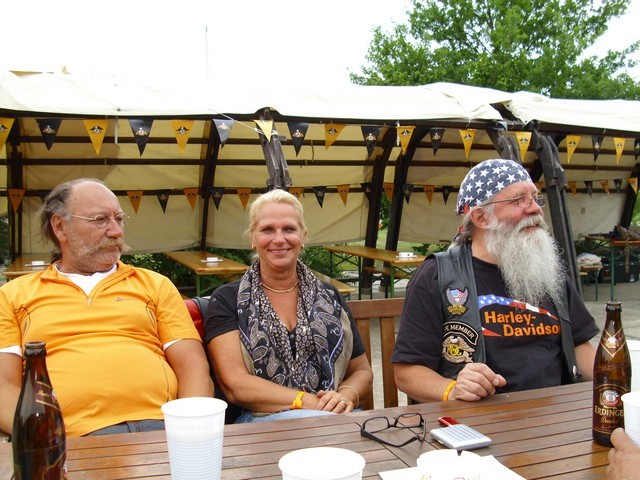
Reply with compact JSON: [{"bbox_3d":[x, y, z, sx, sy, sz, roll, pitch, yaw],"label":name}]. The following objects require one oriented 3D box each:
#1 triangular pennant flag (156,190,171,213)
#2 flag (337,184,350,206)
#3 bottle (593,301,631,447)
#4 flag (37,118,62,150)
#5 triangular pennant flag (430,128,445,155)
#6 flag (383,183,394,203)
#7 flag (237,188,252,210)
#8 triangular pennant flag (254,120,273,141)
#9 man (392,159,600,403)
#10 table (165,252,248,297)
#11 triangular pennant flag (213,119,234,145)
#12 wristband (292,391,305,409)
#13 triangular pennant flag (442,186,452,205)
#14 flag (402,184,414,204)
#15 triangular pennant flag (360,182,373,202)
[{"bbox_3d":[-1.977,-0.481,8.200,0.200,0.300,0.020,-1,2,-18],"label":"triangular pennant flag"},{"bbox_3d":[0.337,-0.612,9.000,0.200,0.300,0.020,-1,2,-19],"label":"flag"},{"bbox_3d":[0.554,0.249,1.217,0.068,0.262,0.068,1,3,26],"label":"bottle"},{"bbox_3d":[-2.140,-0.826,5.119,0.200,0.270,0.020,-1,3,-12],"label":"flag"},{"bbox_3d":[1.136,-0.943,6.256,0.195,0.295,0.010,-2,3,-21],"label":"triangular pennant flag"},{"bbox_3d":[1.017,-0.686,9.540,0.195,0.295,0.010,-2,3,-21],"label":"flag"},{"bbox_3d":[-1.019,-0.544,8.759,0.195,0.295,0.010,-2,3,-21],"label":"flag"},{"bbox_3d":[-0.453,-0.924,5.546,0.195,0.295,0.015,-2,-39,-21],"label":"triangular pennant flag"},{"bbox_3d":[0.555,0.430,1.470,0.590,1.280,0.750,-1,2,-20],"label":"man"},{"bbox_3d":[-1.231,0.584,6.766,0.500,0.770,2.200,-1,3,-21],"label":"table"},{"bbox_3d":[-0.805,-0.880,5.400,0.200,0.290,0.030,-1,17,-16],"label":"triangular pennant flag"},{"bbox_3d":[-0.048,0.418,1.695,0.022,0.052,0.056,3,4,28],"label":"wristband"},{"bbox_3d":[1.964,-0.678,9.904,0.195,0.295,0.010,-2,3,-21],"label":"triangular pennant flag"},{"bbox_3d":[1.292,-0.653,9.500,0.200,0.300,0.020,-1,2,-19],"label":"flag"},{"bbox_3d":[0.653,-0.645,8.996,0.200,0.290,0.020,-1,3,-23],"label":"triangular pennant flag"}]

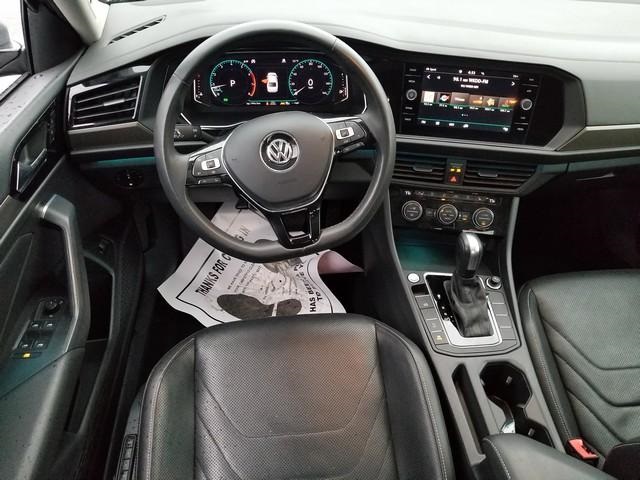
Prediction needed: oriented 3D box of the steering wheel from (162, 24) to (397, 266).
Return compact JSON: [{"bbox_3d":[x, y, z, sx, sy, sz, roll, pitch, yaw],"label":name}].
[{"bbox_3d":[-0.067,-0.143,0.765,0.370,0.370,0.100,-10,16,-3],"label":"steering wheel"}]

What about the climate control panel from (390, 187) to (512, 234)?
[{"bbox_3d":[0.279,-0.062,1.041,0.250,0.088,0.040,4,13,3],"label":"climate control panel"}]

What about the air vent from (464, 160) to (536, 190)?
[{"bbox_3d":[0.364,-0.134,0.985,0.135,0.052,0.040,4,26,3],"label":"air vent"}]

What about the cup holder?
[{"bbox_3d":[0.323,0.289,0.812,0.088,0.070,0.165,-2,38,-5],"label":"cup holder"}]

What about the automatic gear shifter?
[{"bbox_3d":[0.283,0.081,0.911,0.065,0.140,0.115,-2,38,-5],"label":"automatic gear shifter"}]

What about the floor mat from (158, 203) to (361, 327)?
[{"bbox_3d":[-0.161,0.047,1.478,0.530,0.090,0.610,3,38,2],"label":"floor mat"}]

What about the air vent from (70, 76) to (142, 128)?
[{"bbox_3d":[-0.383,-0.249,0.863,0.118,0.072,0.040,-10,28,-14],"label":"air vent"}]

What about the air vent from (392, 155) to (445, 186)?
[{"bbox_3d":[0.196,-0.147,0.994,0.122,0.052,0.040,4,26,3],"label":"air vent"}]

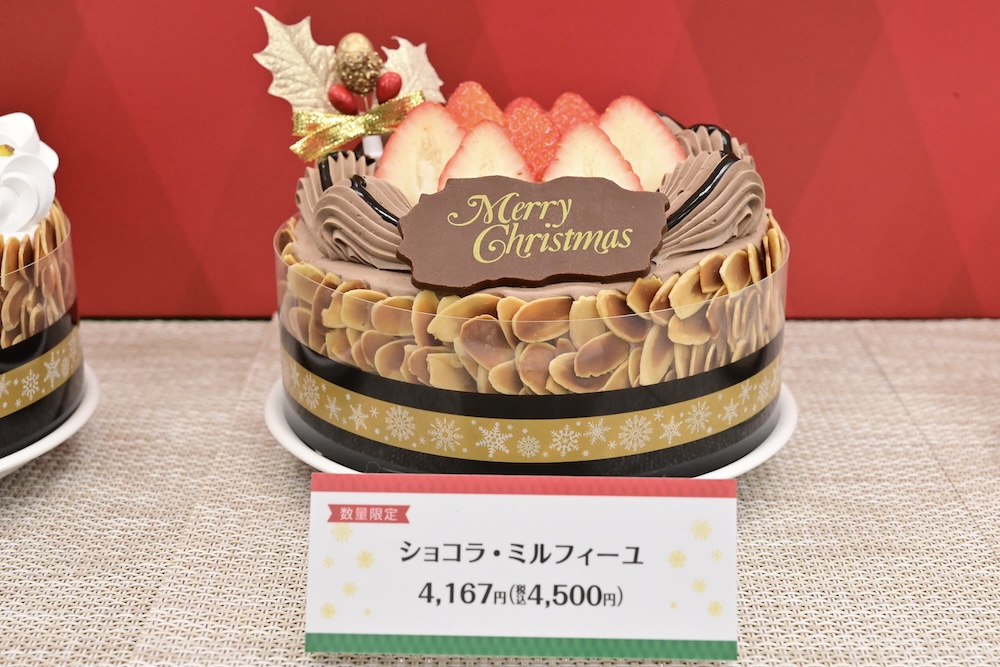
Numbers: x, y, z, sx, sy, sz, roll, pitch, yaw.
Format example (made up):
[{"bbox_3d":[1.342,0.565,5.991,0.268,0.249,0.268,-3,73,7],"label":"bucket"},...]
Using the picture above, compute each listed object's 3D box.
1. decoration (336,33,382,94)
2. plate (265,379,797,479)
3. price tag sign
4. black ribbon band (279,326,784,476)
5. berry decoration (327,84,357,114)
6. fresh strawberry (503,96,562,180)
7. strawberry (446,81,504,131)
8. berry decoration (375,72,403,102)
[{"bbox_3d":[-0.042,-0.080,0.495,0.014,0.018,0.014,-9,22,3],"label":"decoration"},{"bbox_3d":[0.009,0.023,0.509,0.162,0.016,0.162,0,22,0],"label":"plate"},{"bbox_3d":[0.005,0.056,0.399,0.102,0.042,0.003,1,-10,1],"label":"price tag sign"},{"bbox_3d":[0.009,-0.001,0.500,0.152,0.026,0.152,0,22,0],"label":"black ribbon band"},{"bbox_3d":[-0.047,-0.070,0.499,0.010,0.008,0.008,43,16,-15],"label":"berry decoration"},{"bbox_3d":[0.009,-0.052,0.477,0.024,0.030,0.022,0,22,0],"label":"fresh strawberry"},{"bbox_3d":[-0.007,-0.061,0.490,0.024,0.030,0.022,0,22,0],"label":"strawberry"},{"bbox_3d":[-0.033,-0.074,0.497,0.007,0.010,0.007,22,20,-9],"label":"berry decoration"}]

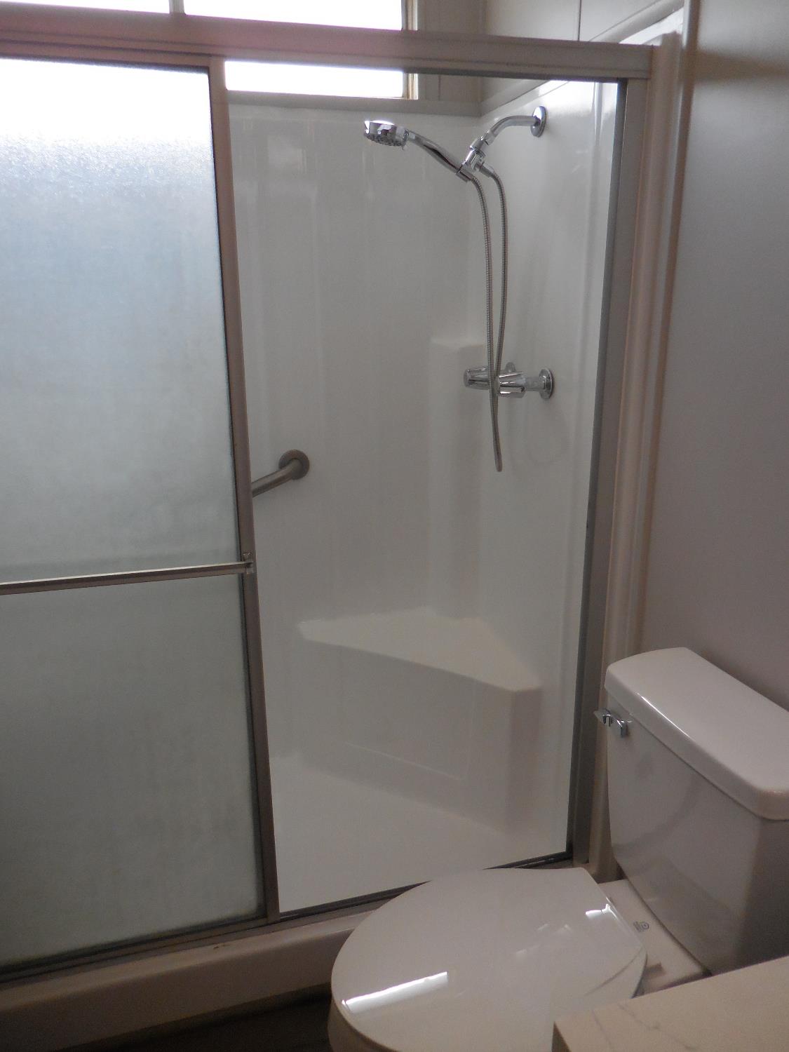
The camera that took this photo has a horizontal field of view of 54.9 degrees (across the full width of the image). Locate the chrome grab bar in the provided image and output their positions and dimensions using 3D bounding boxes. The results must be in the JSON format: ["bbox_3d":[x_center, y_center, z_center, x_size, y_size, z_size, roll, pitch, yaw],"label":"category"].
[{"bbox_3d":[-0.472,-0.057,2.045,0.543,0.083,0.080,-26,22,-6],"label":"chrome grab bar"}]

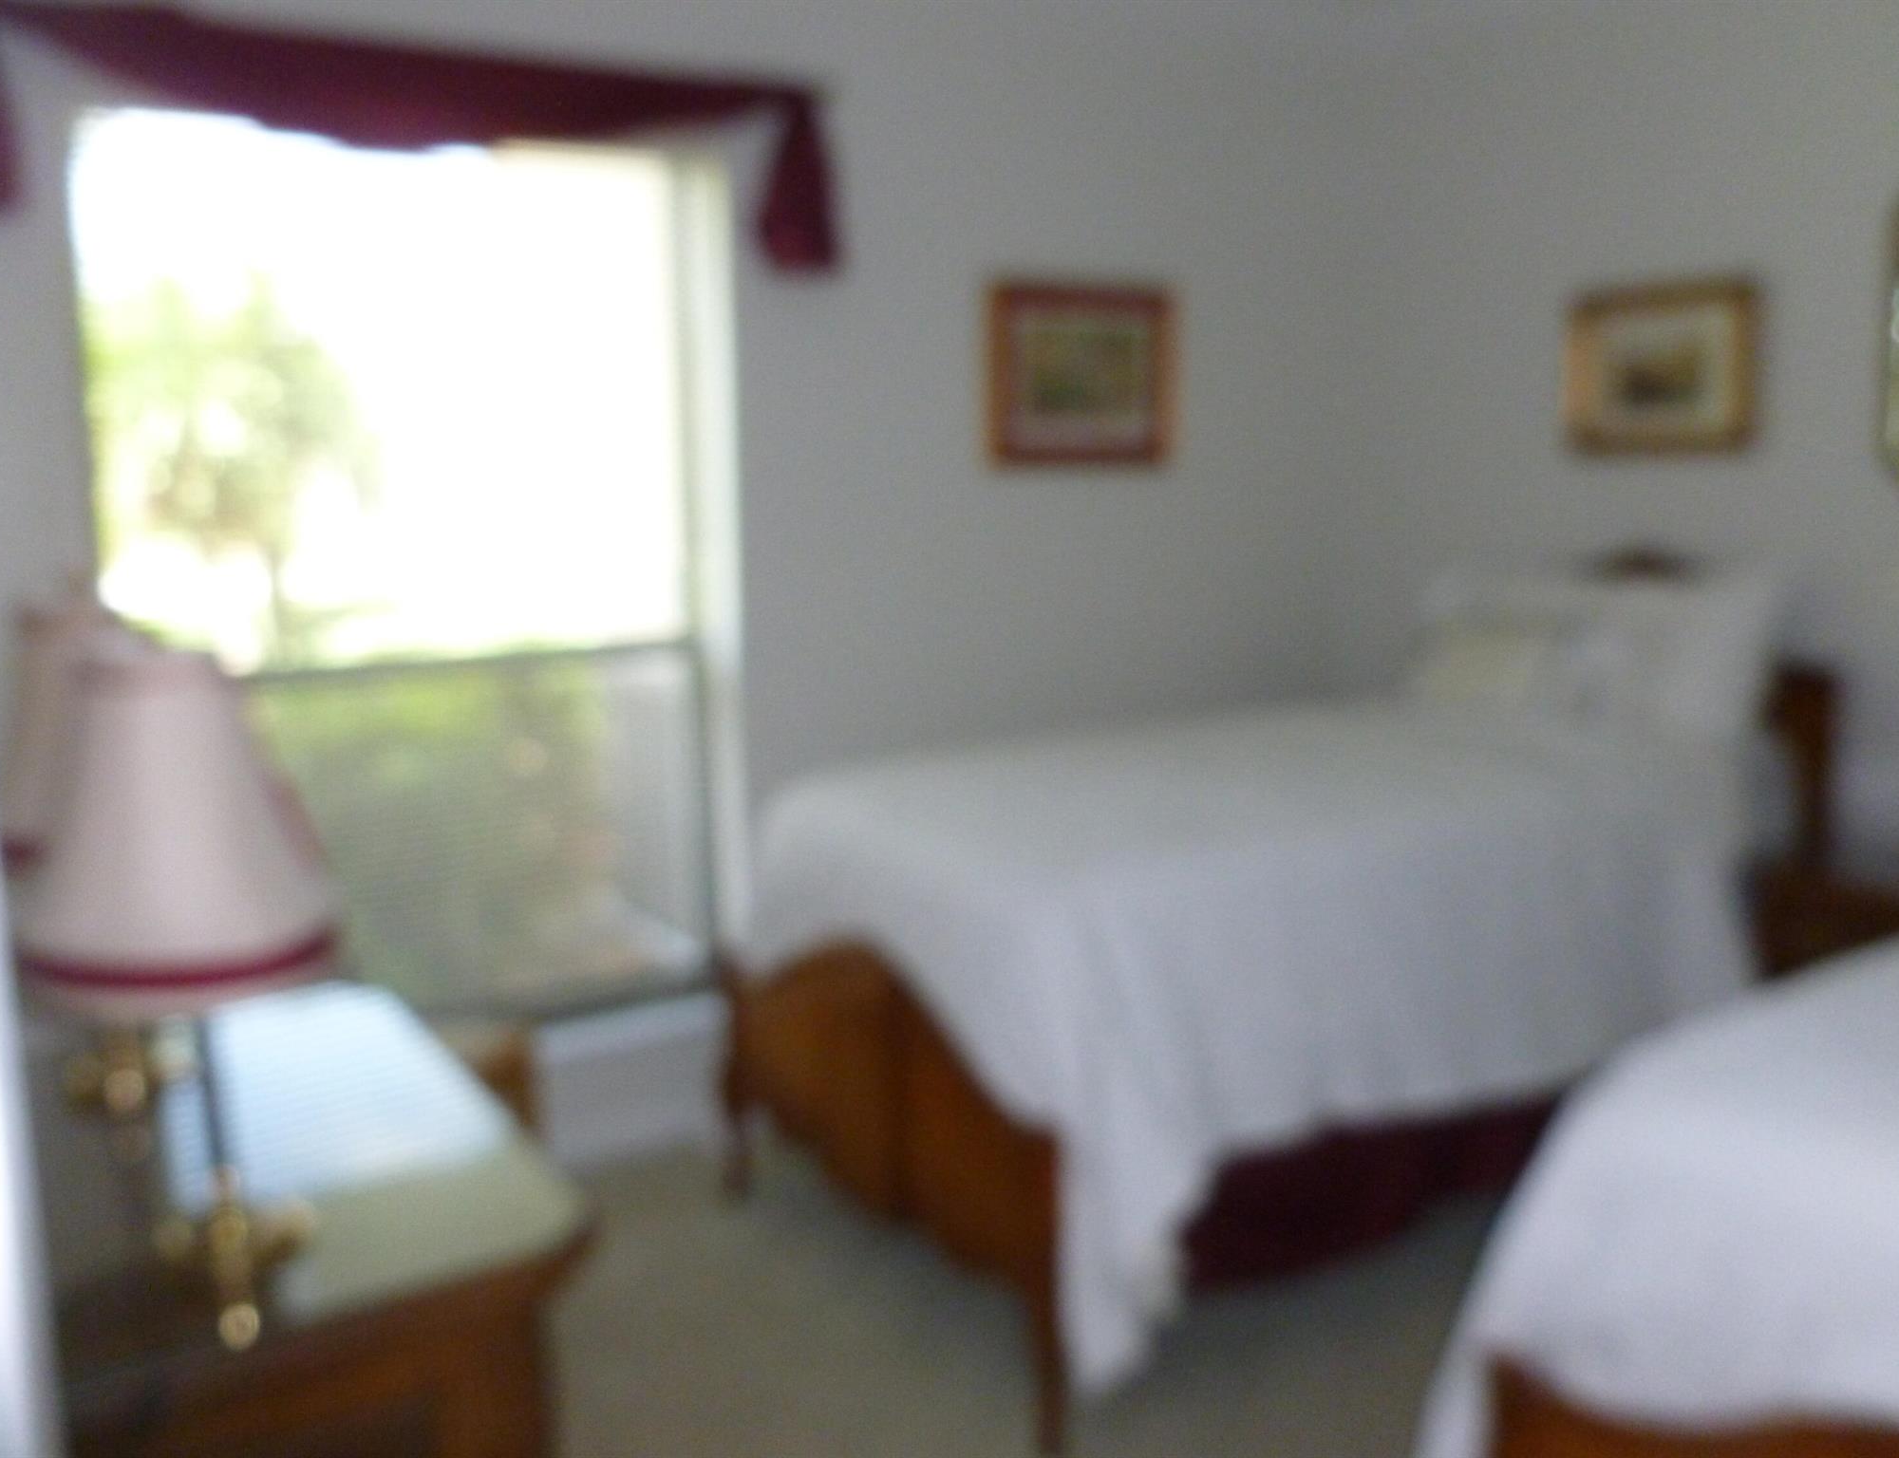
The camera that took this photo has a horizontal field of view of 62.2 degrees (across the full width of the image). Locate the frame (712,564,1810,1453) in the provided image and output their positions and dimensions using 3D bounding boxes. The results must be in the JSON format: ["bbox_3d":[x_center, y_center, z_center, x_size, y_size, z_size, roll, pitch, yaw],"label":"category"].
[{"bbox_3d":[0.645,0.291,3.079,1.952,1.252,1.072,-6,11,-33],"label":"frame"}]

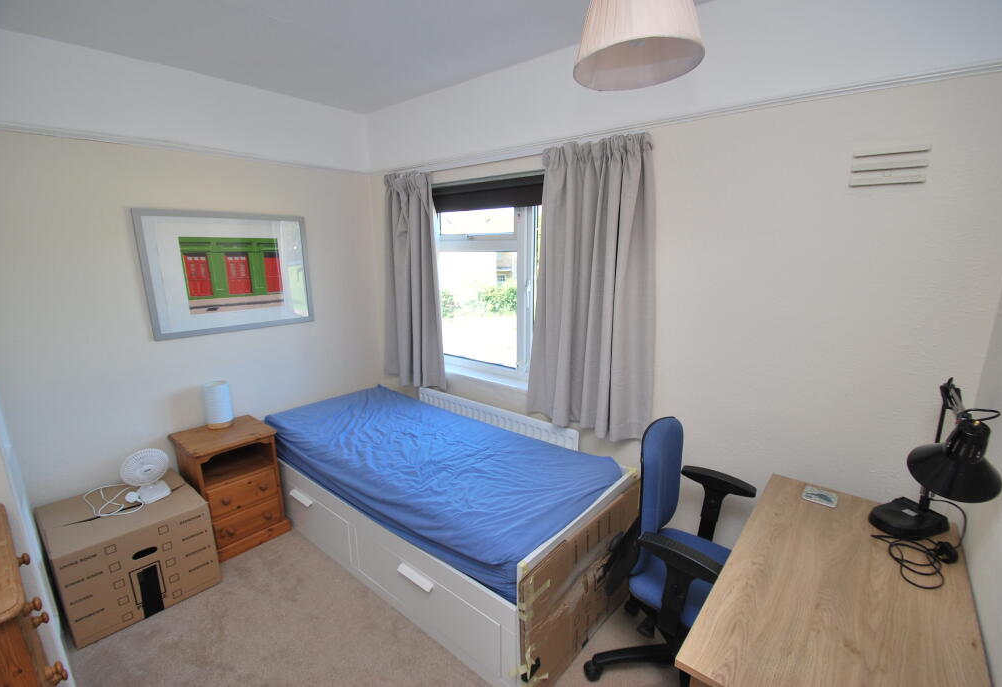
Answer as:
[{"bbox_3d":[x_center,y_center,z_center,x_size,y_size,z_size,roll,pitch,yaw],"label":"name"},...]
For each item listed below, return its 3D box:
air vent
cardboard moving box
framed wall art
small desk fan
[{"bbox_3d":[1.218,-0.554,1.327,0.188,0.116,0.020,10,16,38],"label":"air vent"},{"bbox_3d":[-1.764,0.971,2.025,0.515,0.431,0.526,10,16,38],"label":"cardboard moving box"},{"bbox_3d":[-1.526,-0.408,2.451,0.025,0.658,0.858,10,16,38],"label":"framed wall art"},{"bbox_3d":[-1.718,0.610,2.047,0.165,0.260,0.180,10,16,38],"label":"small desk fan"}]

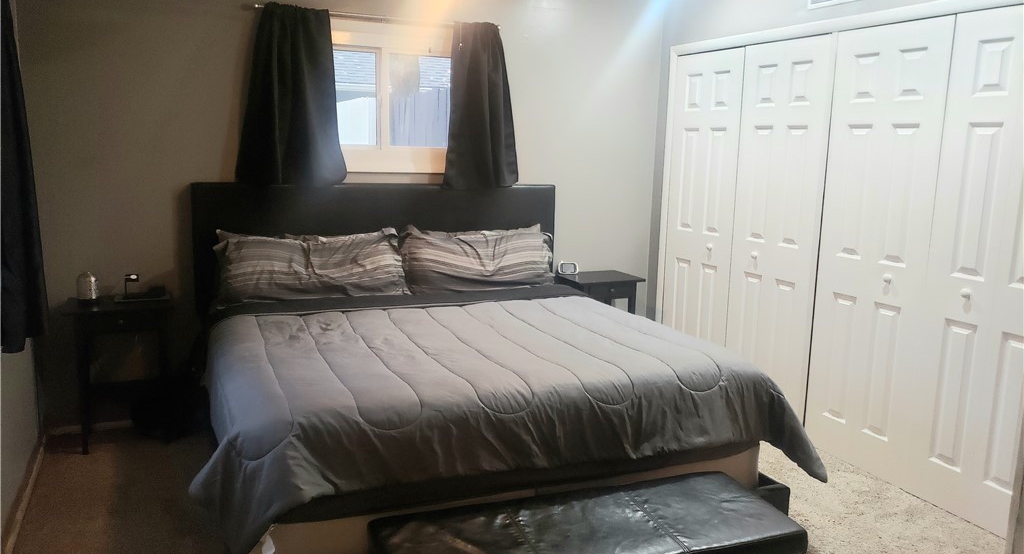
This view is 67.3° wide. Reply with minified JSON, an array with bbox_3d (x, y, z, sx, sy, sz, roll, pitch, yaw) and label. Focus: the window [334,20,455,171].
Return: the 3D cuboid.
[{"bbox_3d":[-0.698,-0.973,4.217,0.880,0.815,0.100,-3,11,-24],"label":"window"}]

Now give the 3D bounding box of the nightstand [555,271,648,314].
[{"bbox_3d":[0.543,0.337,4.809,0.445,0.680,0.360,-3,11,-24],"label":"nightstand"}]

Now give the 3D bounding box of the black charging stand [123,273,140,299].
[{"bbox_3d":[-1.838,0.059,3.717,0.090,0.140,0.080,-3,11,-24],"label":"black charging stand"}]

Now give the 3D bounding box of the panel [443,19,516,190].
[{"bbox_3d":[-0.169,-0.956,4.355,0.465,0.900,0.120,-3,11,-24],"label":"panel"}]

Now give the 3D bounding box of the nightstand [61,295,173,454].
[{"bbox_3d":[-1.875,0.469,3.719,0.445,0.680,0.360,-3,11,-24],"label":"nightstand"}]

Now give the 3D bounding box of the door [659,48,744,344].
[{"bbox_3d":[1.132,-0.310,4.634,0.040,2.021,0.621,-3,11,-24],"label":"door"}]

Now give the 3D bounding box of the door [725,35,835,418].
[{"bbox_3d":[1.392,-0.208,4.075,0.040,2.021,0.630,-3,11,-24],"label":"door"}]

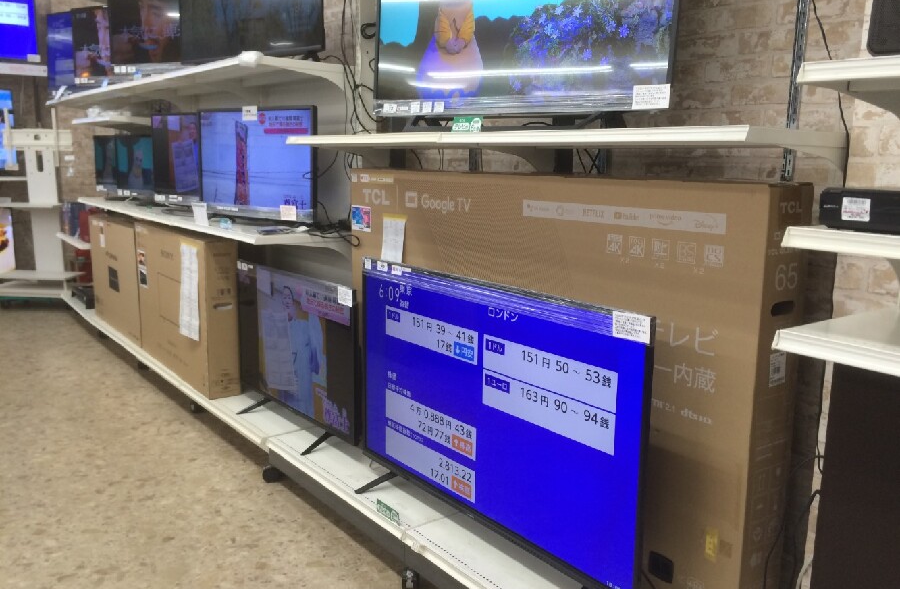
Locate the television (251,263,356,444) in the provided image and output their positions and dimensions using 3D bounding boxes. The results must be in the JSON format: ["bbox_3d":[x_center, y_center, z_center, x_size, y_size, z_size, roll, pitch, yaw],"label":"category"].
[{"bbox_3d":[-0.574,0.174,2.846,0.085,0.530,0.920,-7,13,-38],"label":"television"}]

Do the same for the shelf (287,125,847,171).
[{"bbox_3d":[0.118,-0.408,2.129,0.390,0.085,1.785,-7,13,-38],"label":"shelf"}]

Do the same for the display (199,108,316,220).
[{"bbox_3d":[-0.762,-0.527,3.047,0.727,0.430,0.085,9,13,38],"label":"display"}]

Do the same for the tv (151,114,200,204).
[{"bbox_3d":[-1.399,-0.701,3.898,0.085,0.425,0.710,-7,13,-38],"label":"tv"}]

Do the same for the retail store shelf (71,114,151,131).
[{"bbox_3d":[-2.337,-1.178,5.194,0.270,0.050,0.890,-7,13,-38],"label":"retail store shelf"}]

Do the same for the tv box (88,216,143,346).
[{"bbox_3d":[-1.934,-0.112,4.497,0.137,0.645,1.070,-7,13,-36],"label":"tv box"}]

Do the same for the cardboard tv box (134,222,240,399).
[{"bbox_3d":[-1.294,0.032,3.647,0.137,0.681,1.030,-7,13,-36],"label":"cardboard tv box"}]

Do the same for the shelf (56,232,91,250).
[{"bbox_3d":[-2.425,-0.387,5.274,0.440,0.035,0.890,-7,13,-37],"label":"shelf"}]

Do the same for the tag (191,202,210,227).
[{"bbox_3d":[-1.046,-0.340,3.176,0.080,0.105,0.030,7,12,30],"label":"tag"}]

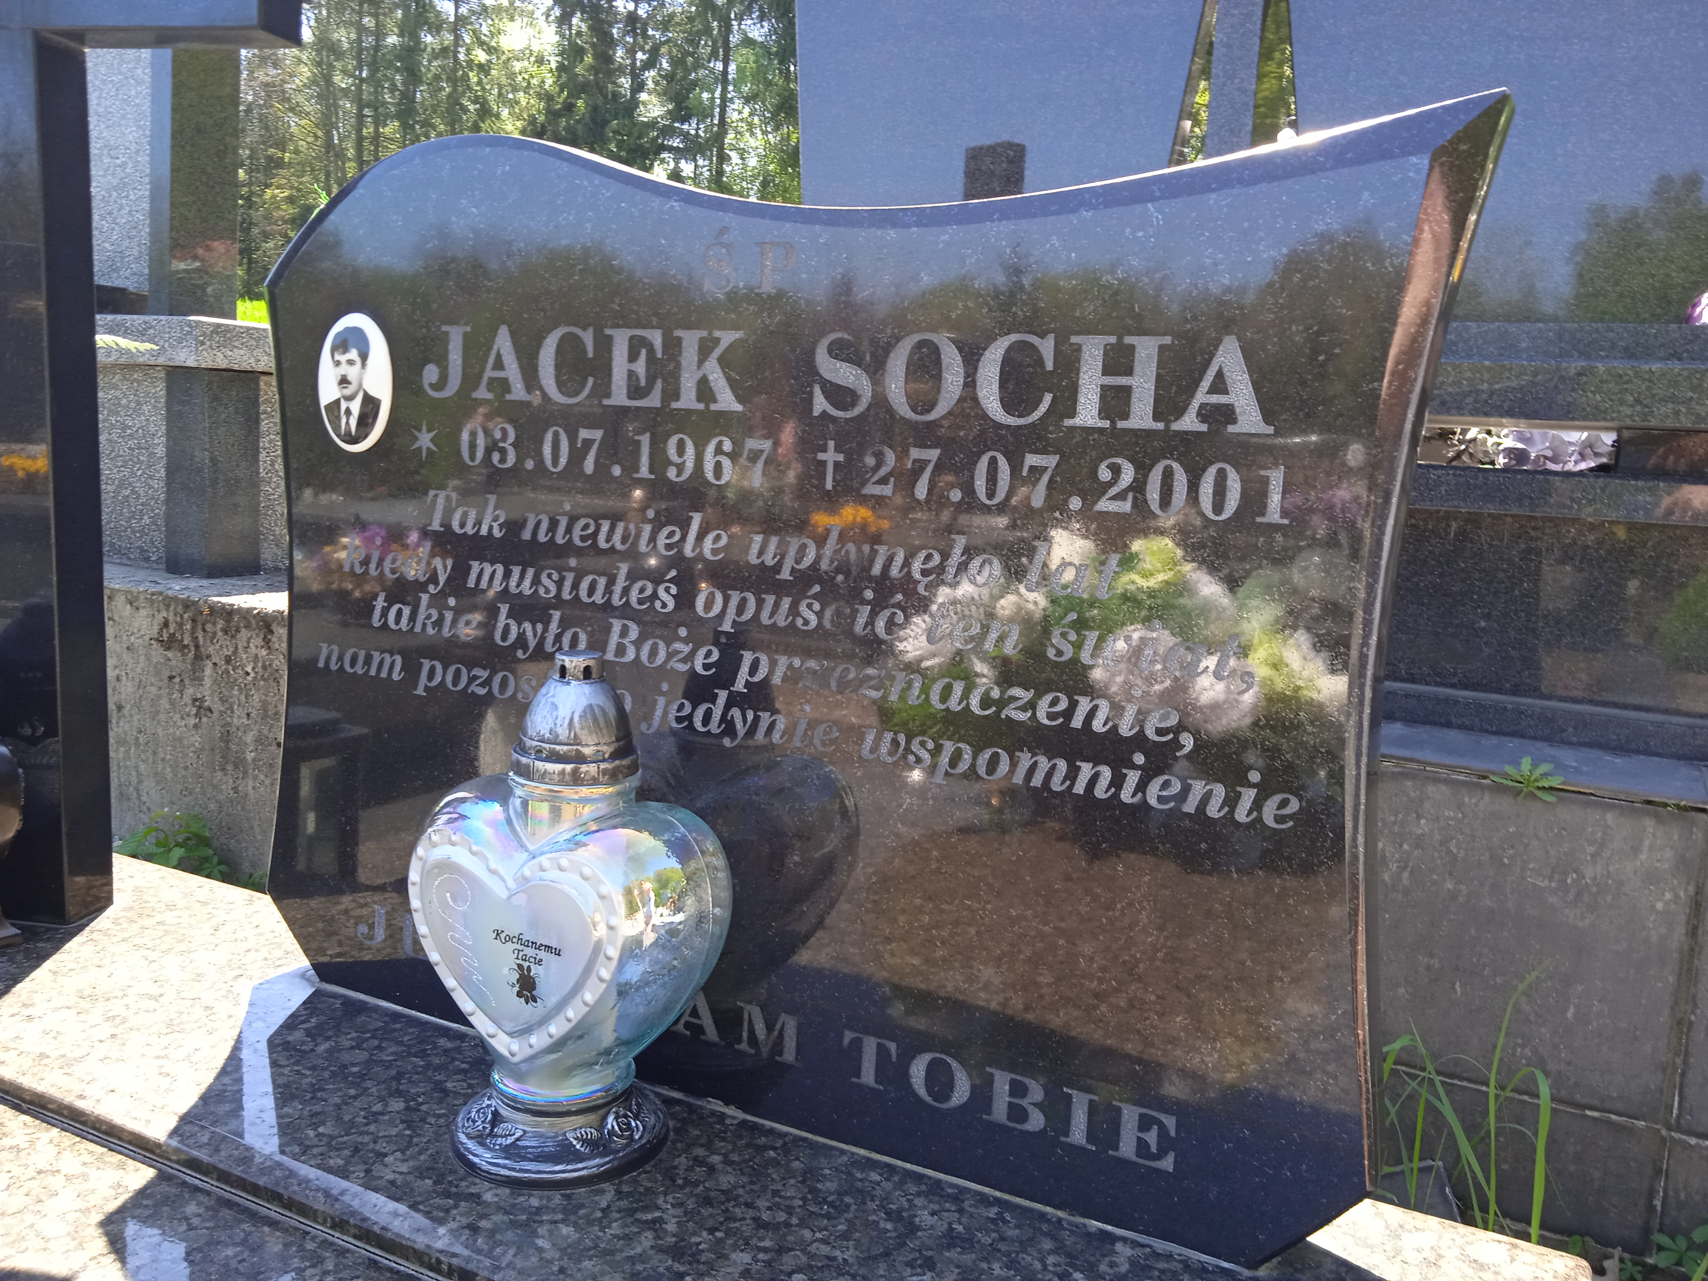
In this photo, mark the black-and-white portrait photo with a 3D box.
[{"bbox_3d":[-0.427,-0.218,1.174,0.087,0.118,0.009,7,10,26],"label":"black-and-white portrait photo"}]

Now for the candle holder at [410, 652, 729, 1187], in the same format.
[{"bbox_3d":[-0.208,0.190,1.015,0.229,0.367,0.162,7,10,21],"label":"candle holder"}]

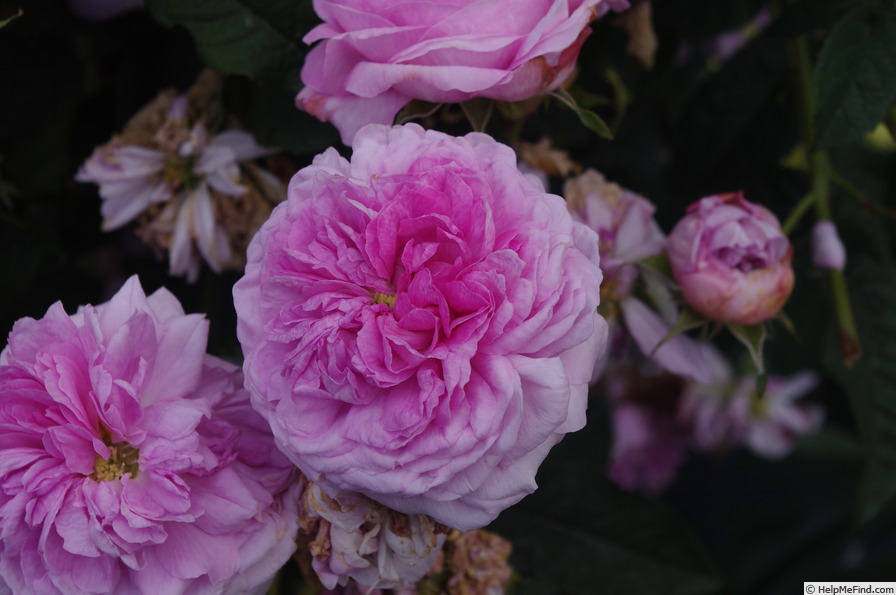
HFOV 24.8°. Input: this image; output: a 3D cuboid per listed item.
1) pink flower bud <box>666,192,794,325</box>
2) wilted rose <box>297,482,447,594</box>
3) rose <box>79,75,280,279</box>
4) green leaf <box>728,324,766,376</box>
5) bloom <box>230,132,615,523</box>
[{"bbox_3d":[0.062,-0.009,0.450,0.027,0.028,0.028,-1,-11,-5],"label":"pink flower bud"},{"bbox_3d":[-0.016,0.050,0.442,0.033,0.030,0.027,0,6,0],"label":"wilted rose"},{"bbox_3d":[-0.061,-0.027,0.465,0.046,0.046,0.028,2,-1,6],"label":"rose"},{"bbox_3d":[0.065,0.011,0.445,0.009,0.011,0.005,0,-6,0],"label":"green leaf"},{"bbox_3d":[-0.006,0.006,0.425,0.073,0.079,0.045,4,-10,13],"label":"bloom"}]

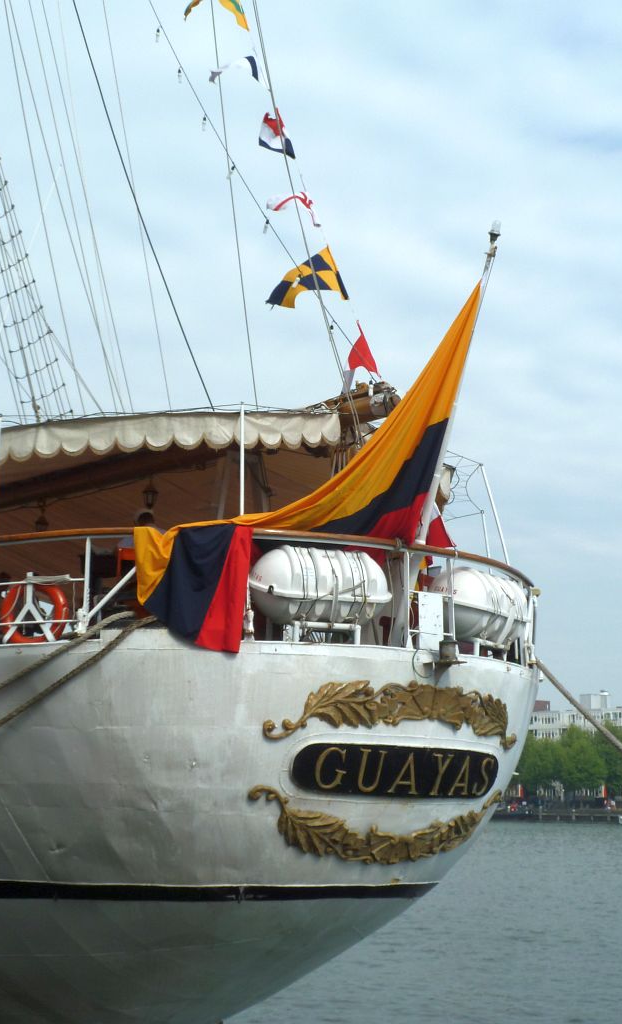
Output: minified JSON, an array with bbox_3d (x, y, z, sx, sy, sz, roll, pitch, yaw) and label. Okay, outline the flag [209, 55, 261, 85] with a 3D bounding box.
[{"bbox_3d":[-1.016,-5.952,19.100,0.680,0.360,0.320,0,-12,0],"label":"flag"}]

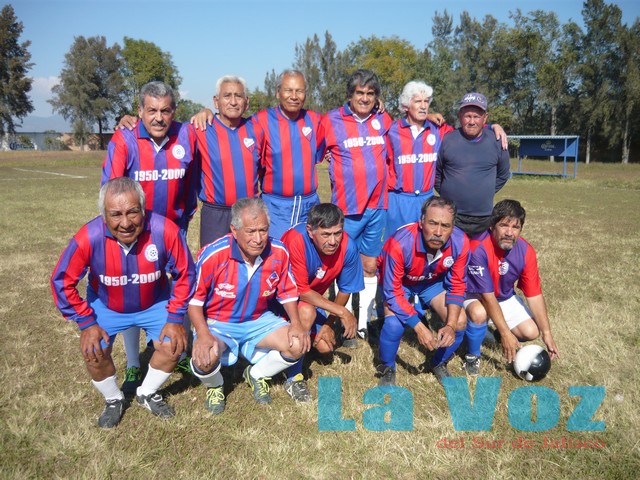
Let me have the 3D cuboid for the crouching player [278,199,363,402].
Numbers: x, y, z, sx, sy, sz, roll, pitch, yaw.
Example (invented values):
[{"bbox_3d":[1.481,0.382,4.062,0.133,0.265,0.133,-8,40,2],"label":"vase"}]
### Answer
[{"bbox_3d":[0.003,0.309,3.452,0.520,0.980,0.780,-2,9,-12],"label":"crouching player"}]

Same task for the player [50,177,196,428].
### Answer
[{"bbox_3d":[-1.008,0.241,3.178,0.720,1.200,0.720,-1,9,-8],"label":"player"}]

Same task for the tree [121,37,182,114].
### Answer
[{"bbox_3d":[-24.415,-20.538,87.881,9.800,16.000,9.500,0,9,0],"label":"tree"}]

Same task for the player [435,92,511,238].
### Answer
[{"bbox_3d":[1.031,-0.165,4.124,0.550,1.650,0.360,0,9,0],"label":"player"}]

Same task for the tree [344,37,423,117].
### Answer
[{"bbox_3d":[7.018,-15.604,66.385,8.600,12.900,8.500,0,9,0],"label":"tree"}]

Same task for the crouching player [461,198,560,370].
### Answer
[{"bbox_3d":[1.156,0.247,3.662,0.570,0.980,0.750,1,9,8],"label":"crouching player"}]

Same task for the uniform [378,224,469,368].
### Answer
[{"bbox_3d":[0.606,0.306,3.540,0.500,0.840,0.580,-1,9,-5],"label":"uniform"}]

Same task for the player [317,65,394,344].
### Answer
[{"bbox_3d":[0.239,-0.194,3.988,0.540,1.750,0.370,-2,9,-12],"label":"player"}]

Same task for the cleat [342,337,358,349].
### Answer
[{"bbox_3d":[0.207,0.640,4.139,0.105,0.110,0.280,-2,9,-10],"label":"cleat"}]

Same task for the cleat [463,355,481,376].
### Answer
[{"bbox_3d":[0.915,0.714,3.673,0.105,0.110,0.280,2,9,10],"label":"cleat"}]

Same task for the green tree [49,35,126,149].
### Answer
[{"bbox_3d":[-30.645,-18.708,80.070,10.200,14.800,9.800,0,9,0],"label":"green tree"}]

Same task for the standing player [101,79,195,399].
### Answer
[{"bbox_3d":[-0.922,-0.014,3.319,0.540,1.660,0.400,-2,9,-10],"label":"standing player"}]

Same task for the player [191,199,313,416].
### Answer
[{"bbox_3d":[-0.362,0.309,3.135,0.580,1.020,0.660,-2,9,-10],"label":"player"}]

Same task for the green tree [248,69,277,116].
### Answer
[{"bbox_3d":[-6.573,-14.611,68.553,3.600,9.900,3.600,0,9,0],"label":"green tree"}]

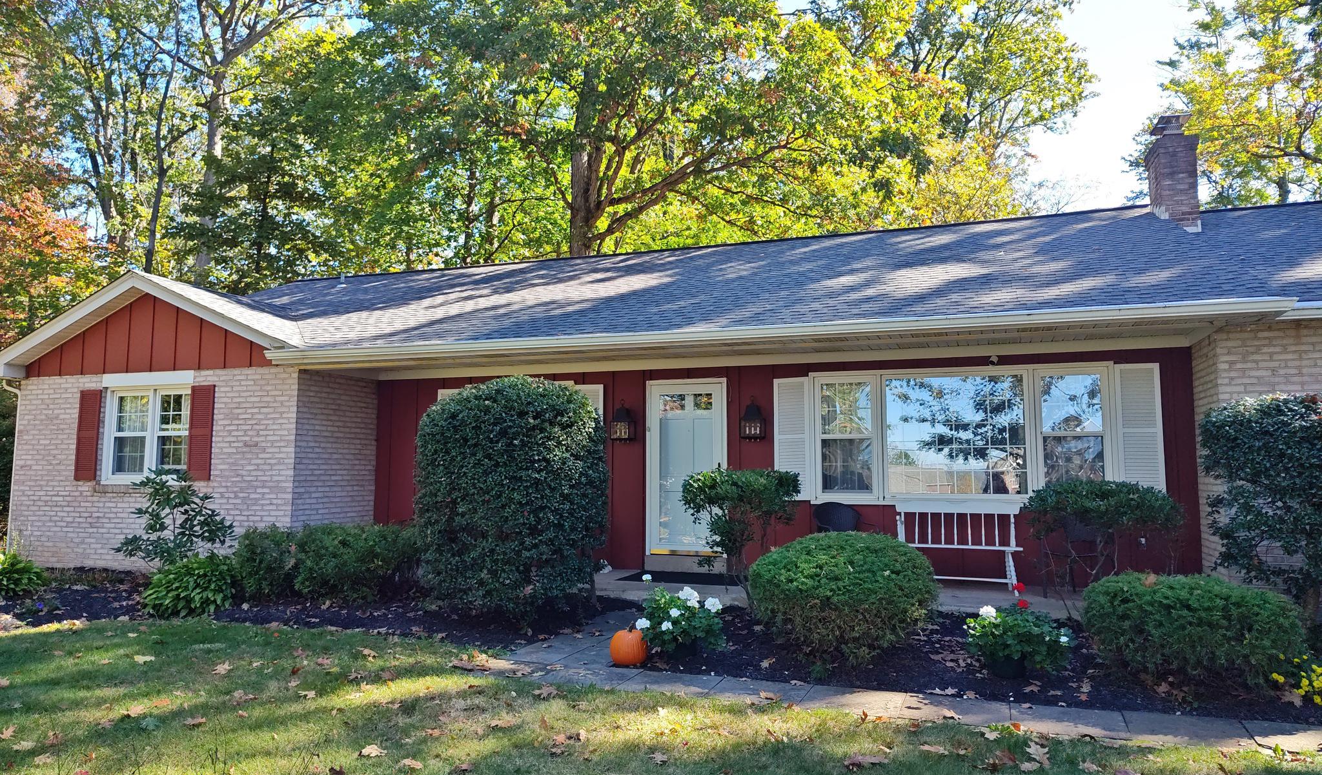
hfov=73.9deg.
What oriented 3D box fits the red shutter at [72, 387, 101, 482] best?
[{"bbox_3d":[-7.414,0.617,11.356,0.389,1.161,0.040,-2,-6,21],"label":"red shutter"}]

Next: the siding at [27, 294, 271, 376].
[{"bbox_3d":[-6.519,-0.704,11.174,4.513,1.045,0.050,-2,-6,21],"label":"siding"}]

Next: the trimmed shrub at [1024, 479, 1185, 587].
[{"bbox_3d":[3.814,1.428,7.565,1.250,1.290,1.100,-2,-6,19],"label":"trimmed shrub"}]

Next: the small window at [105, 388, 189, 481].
[{"bbox_3d":[-6.504,0.612,11.088,1.443,1.243,0.100,-2,-6,21],"label":"small window"}]

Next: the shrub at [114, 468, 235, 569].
[{"bbox_3d":[-5.466,1.568,9.853,1.250,1.220,1.100,-2,-6,21],"label":"shrub"}]

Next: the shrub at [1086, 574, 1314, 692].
[{"bbox_3d":[3.510,1.617,5.865,1.260,0.720,0.980,-2,-6,21],"label":"shrub"}]

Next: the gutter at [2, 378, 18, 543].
[{"bbox_3d":[-9.210,1.158,12.380,0.420,2.520,0.090,-2,-6,19],"label":"gutter"}]

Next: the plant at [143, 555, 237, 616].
[{"bbox_3d":[-4.356,1.813,8.120,0.750,0.550,0.680,-2,-6,21],"label":"plant"}]

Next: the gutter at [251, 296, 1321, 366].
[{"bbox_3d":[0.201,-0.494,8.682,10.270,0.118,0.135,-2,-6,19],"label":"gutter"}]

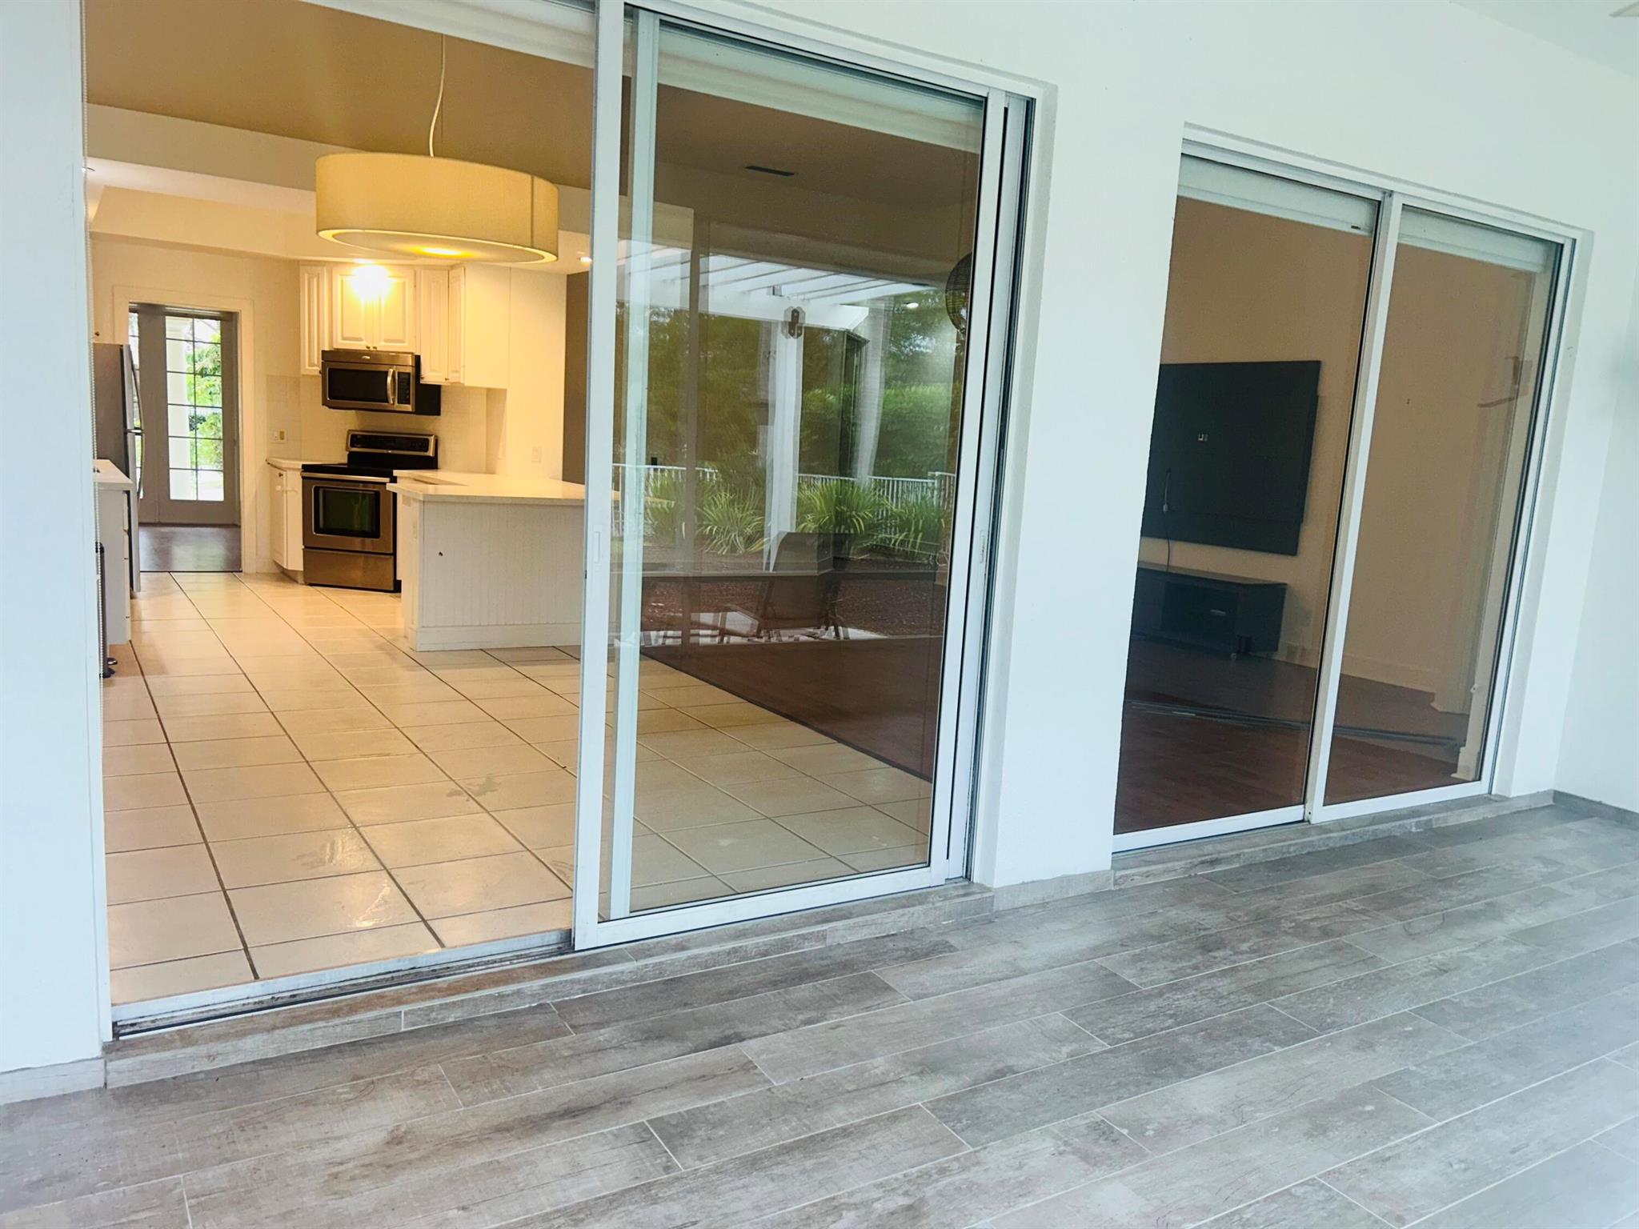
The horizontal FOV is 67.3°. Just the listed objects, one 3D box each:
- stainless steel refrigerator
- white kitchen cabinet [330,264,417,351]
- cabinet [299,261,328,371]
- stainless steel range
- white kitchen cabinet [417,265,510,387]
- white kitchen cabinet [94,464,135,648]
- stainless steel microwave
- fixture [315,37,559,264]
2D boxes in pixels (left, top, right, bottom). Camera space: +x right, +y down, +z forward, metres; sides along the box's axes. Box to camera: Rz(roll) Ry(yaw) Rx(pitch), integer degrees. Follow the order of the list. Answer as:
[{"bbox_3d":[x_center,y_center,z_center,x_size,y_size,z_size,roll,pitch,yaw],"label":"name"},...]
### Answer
[{"bbox_3d":[-5.167,-1.028,8.538,0.790,1.720,0.800,-2,10,-32],"label":"stainless steel refrigerator"},{"bbox_3d":[-3.381,-2.359,9.603,0.760,0.630,0.335,5,8,11],"label":"white kitchen cabinet"},{"bbox_3d":[-3.885,-2.298,9.711,0.250,0.845,0.340,5,8,11],"label":"cabinet"},{"bbox_3d":[-3.506,-0.820,9.644,0.760,1.190,0.680,5,8,11],"label":"stainless steel range"},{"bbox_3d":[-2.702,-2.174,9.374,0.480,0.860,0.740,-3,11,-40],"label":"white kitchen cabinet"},{"bbox_3d":[-4.510,-0.411,7.339,0.650,0.910,1.950,-2,10,-32],"label":"white kitchen cabinet"},{"bbox_3d":[-3.420,-1.813,9.645,0.760,0.435,0.400,5,8,11],"label":"stainless steel microwave"},{"bbox_3d":[-1.260,-1.618,4.113,0.770,0.766,0.770,-2,10,-32],"label":"fixture"}]

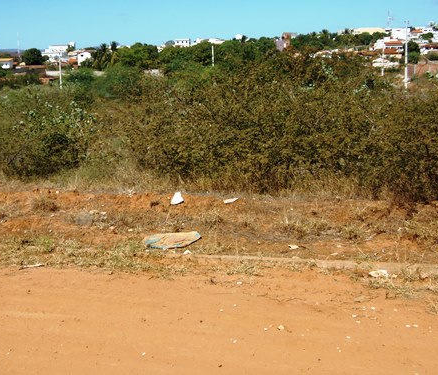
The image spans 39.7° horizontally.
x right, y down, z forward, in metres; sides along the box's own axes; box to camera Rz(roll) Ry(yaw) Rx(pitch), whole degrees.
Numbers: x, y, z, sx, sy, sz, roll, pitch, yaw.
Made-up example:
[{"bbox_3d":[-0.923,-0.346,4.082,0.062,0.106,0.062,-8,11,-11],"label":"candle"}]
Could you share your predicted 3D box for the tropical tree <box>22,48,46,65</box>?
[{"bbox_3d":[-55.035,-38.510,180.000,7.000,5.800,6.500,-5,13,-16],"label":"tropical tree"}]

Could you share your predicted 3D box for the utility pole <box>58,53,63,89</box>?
[{"bbox_3d":[-26.075,-18.873,100.000,0.300,7.000,0.300,-4,13,-14],"label":"utility pole"}]

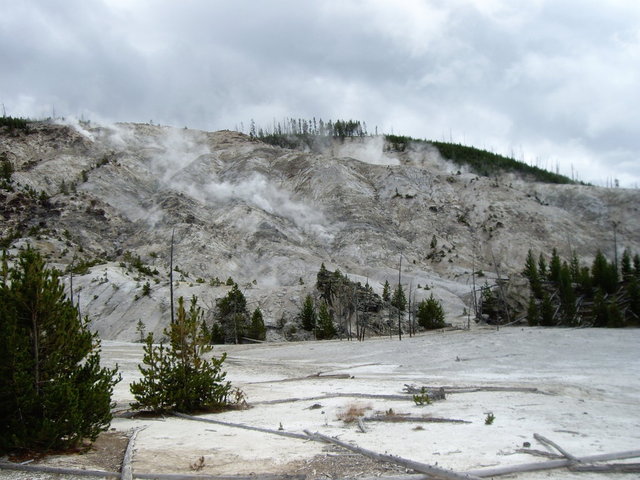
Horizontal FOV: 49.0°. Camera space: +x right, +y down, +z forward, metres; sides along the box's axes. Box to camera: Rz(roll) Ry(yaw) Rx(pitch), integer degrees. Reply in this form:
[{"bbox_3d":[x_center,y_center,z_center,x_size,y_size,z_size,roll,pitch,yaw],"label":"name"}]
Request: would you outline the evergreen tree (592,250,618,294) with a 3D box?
[{"bbox_3d":[34.133,3.886,84.000,3.110,5.260,3.110,0,-5,0],"label":"evergreen tree"}]

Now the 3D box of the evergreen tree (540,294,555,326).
[{"bbox_3d":[24.609,7.518,76.000,1.510,3.680,1.510,0,-5,0],"label":"evergreen tree"}]

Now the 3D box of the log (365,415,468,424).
[{"bbox_3d":[2.540,4.708,18.389,2.750,0.160,0.200,-1,-5,6],"label":"log"}]

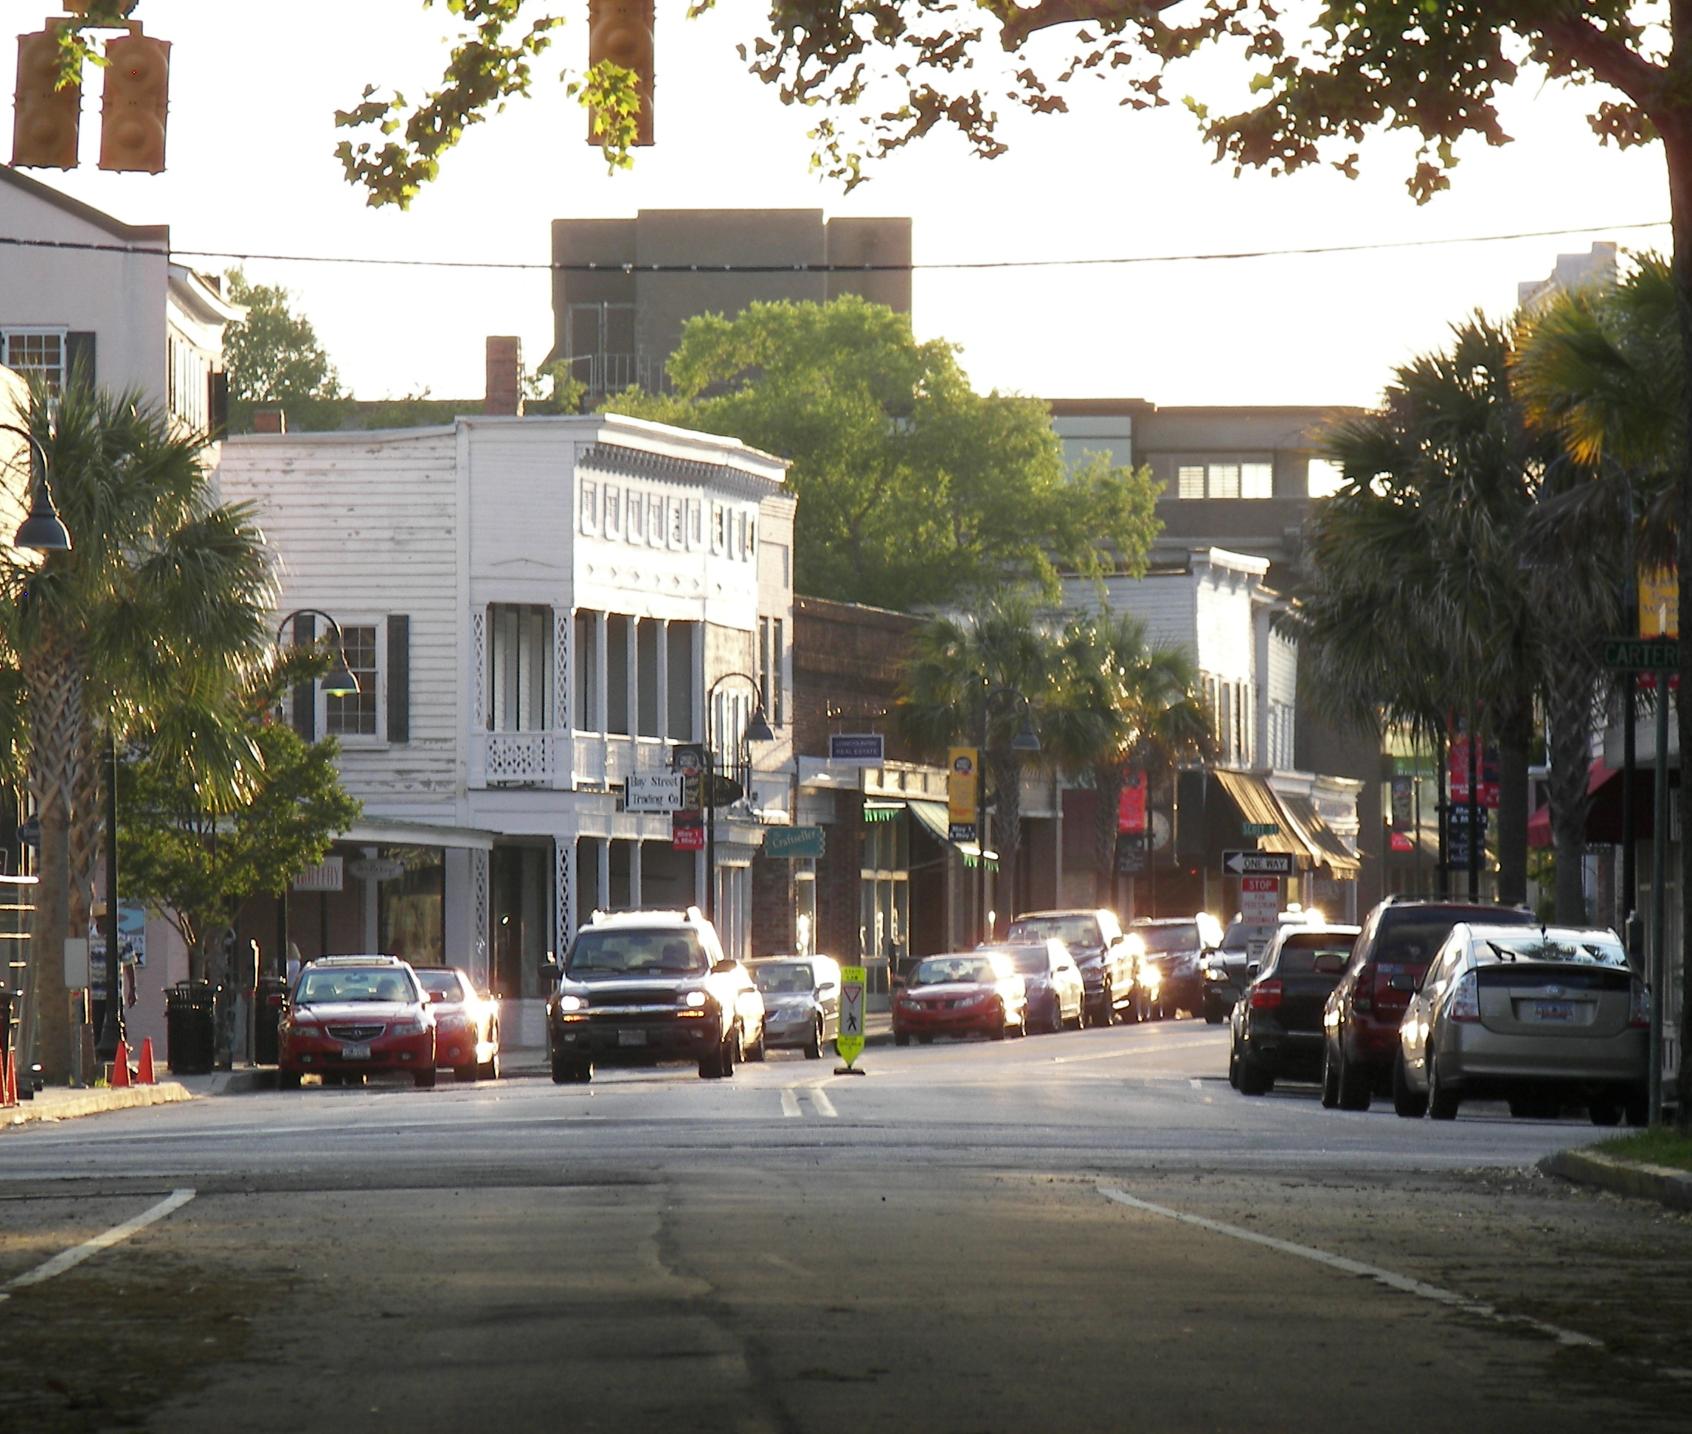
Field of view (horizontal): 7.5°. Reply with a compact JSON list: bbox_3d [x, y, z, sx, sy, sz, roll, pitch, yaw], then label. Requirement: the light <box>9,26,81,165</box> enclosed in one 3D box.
[{"bbox_3d":[-4.320,-3.345,70.000,0.360,0.770,0.380,3,-1,2],"label":"light"}]

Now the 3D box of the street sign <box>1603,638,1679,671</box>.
[{"bbox_3d":[5.530,-0.415,88.000,0.820,0.210,0.040,0,-1,2],"label":"street sign"}]

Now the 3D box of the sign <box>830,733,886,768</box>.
[{"bbox_3d":[0.165,0.520,200.000,0.840,0.550,0.060,0,-1,8],"label":"sign"}]

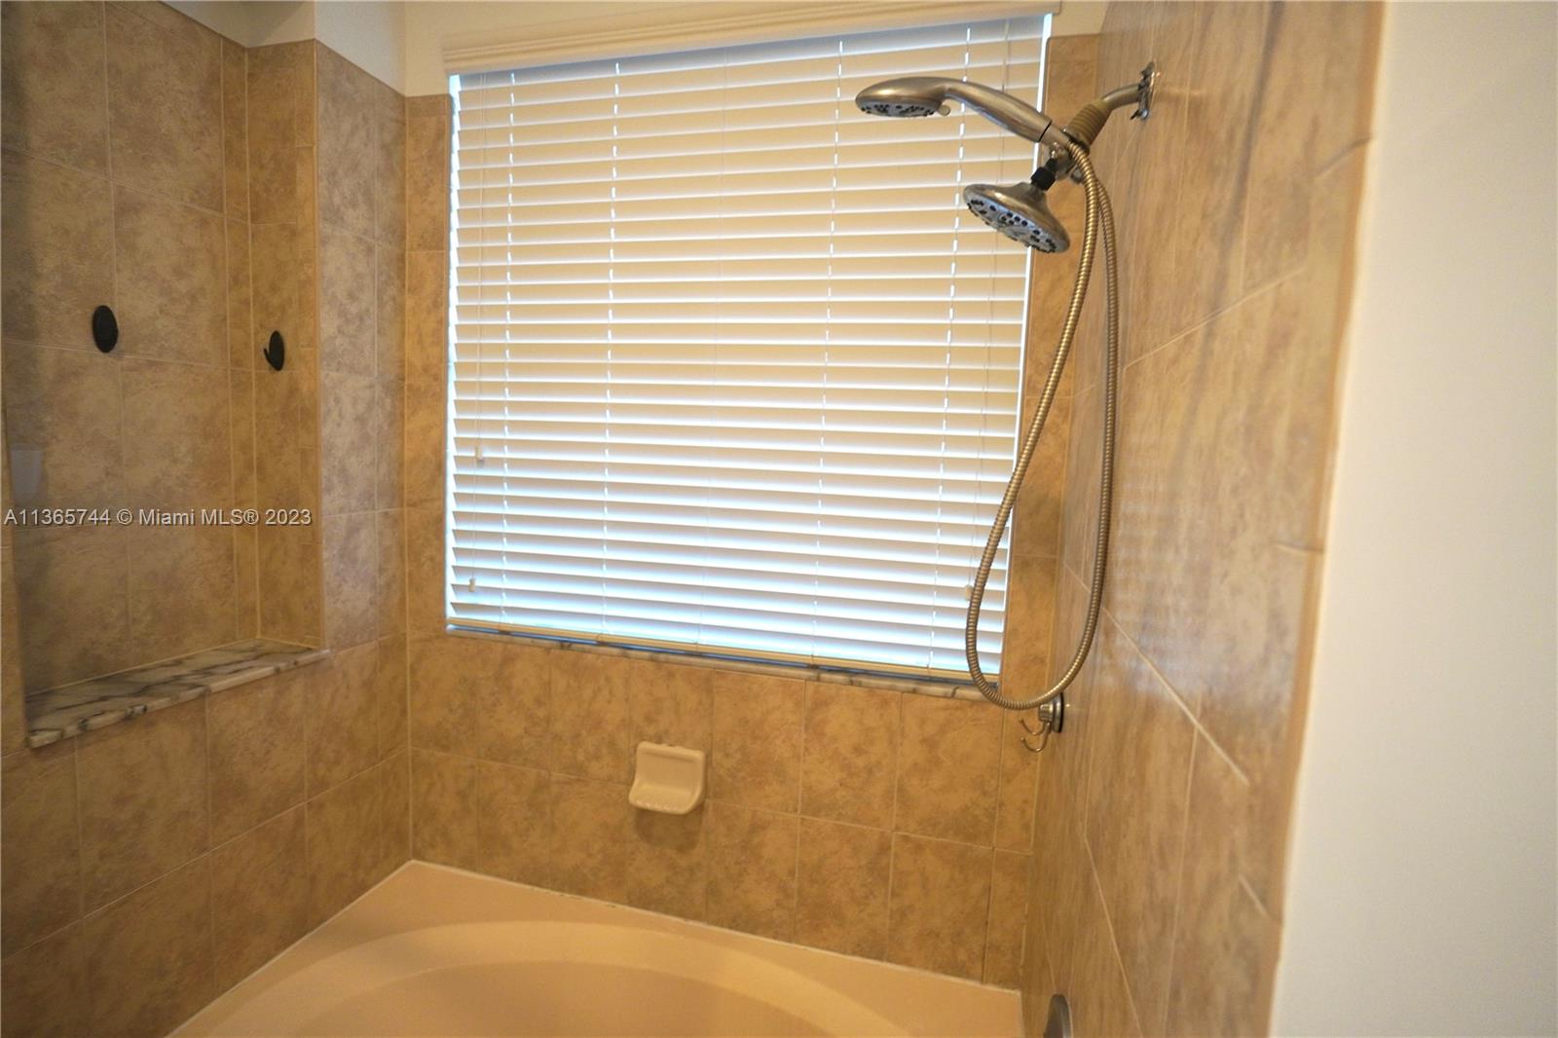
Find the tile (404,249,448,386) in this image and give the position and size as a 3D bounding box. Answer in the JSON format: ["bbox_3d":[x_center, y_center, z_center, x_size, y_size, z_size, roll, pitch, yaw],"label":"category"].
[{"bbox_3d":[-0.835,-0.477,1.646,0.121,0.302,0.010,4,6,15],"label":"tile"}]

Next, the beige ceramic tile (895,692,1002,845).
[{"bbox_3d":[0.353,0.522,1.444,0.201,0.304,0.010,4,5,14],"label":"beige ceramic tile"}]

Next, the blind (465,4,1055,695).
[{"bbox_3d":[-0.156,-0.338,1.498,1.275,1.255,0.050,4,6,15],"label":"blind"}]

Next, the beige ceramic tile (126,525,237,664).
[{"bbox_3d":[-1.217,0.139,1.419,0.010,0.278,0.197,4,5,14],"label":"beige ceramic tile"}]

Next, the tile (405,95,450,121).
[{"bbox_3d":[-0.809,-0.949,1.594,0.121,0.044,0.010,4,6,15],"label":"tile"}]

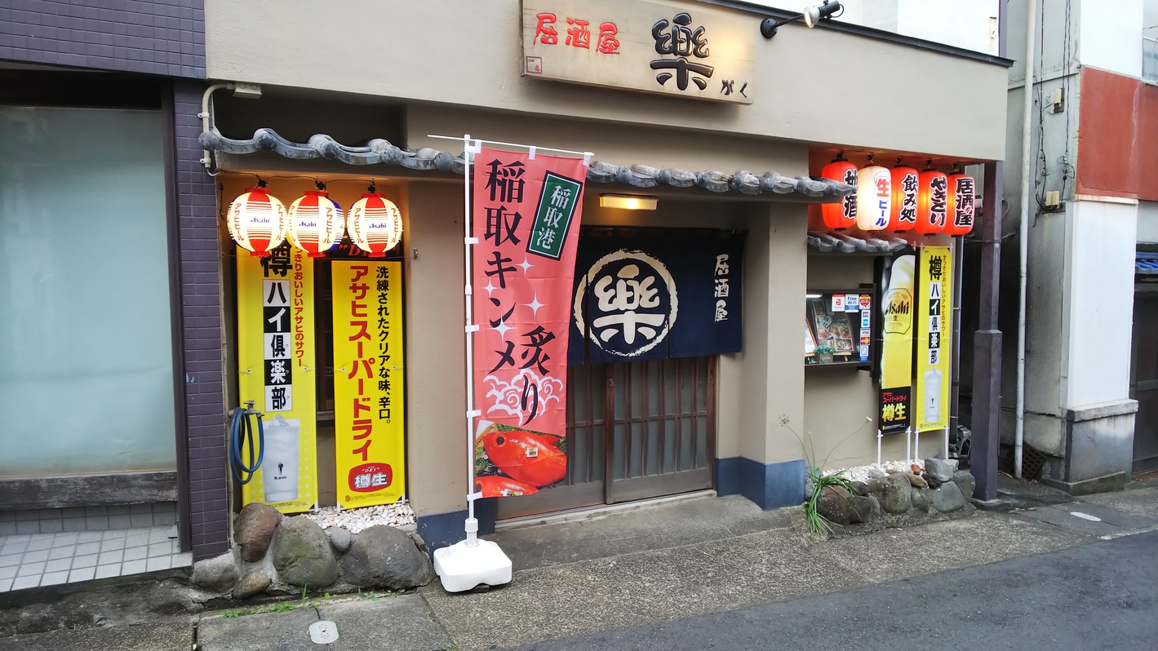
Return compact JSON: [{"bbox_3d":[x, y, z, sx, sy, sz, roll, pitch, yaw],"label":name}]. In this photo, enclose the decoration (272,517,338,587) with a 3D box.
[{"bbox_3d":[-1.351,1.112,3.336,0.285,0.285,0.270,-2,3,-23],"label":"decoration"}]

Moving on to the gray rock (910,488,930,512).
[{"bbox_3d":[2.615,1.340,5.172,0.131,0.157,0.141,-1,4,-22],"label":"gray rock"}]

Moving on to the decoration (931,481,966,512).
[{"bbox_3d":[2.711,1.262,4.950,0.215,0.190,0.200,-2,3,-23],"label":"decoration"}]

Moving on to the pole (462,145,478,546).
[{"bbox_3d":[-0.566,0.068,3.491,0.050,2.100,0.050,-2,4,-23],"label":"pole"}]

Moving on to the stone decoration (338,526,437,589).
[{"bbox_3d":[-1.011,1.217,3.570,0.455,0.247,0.303,-1,4,-22],"label":"stone decoration"}]

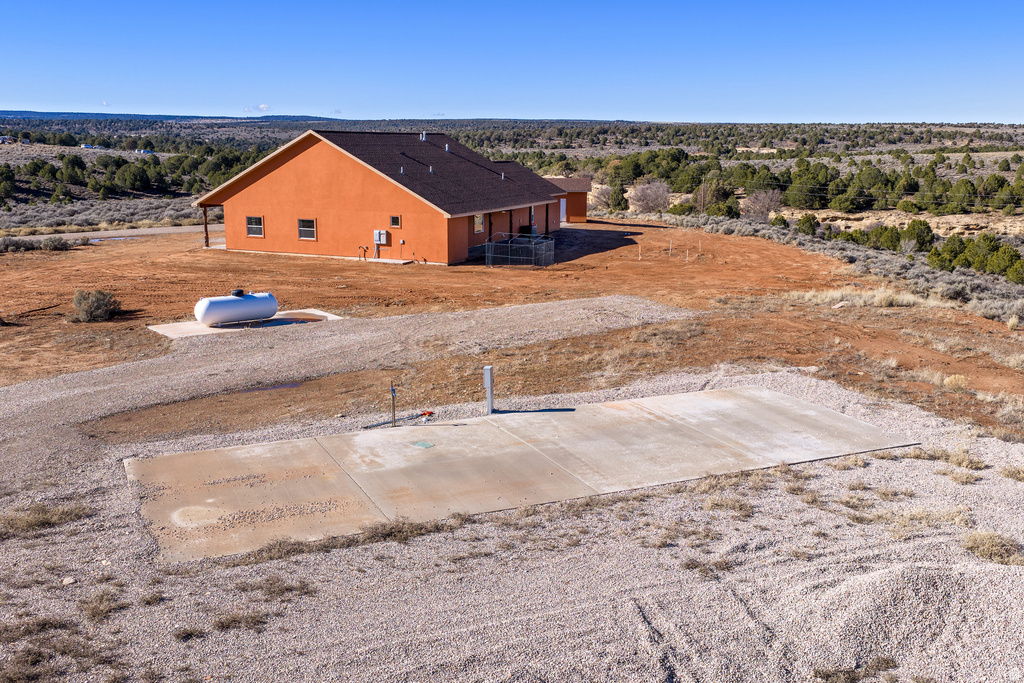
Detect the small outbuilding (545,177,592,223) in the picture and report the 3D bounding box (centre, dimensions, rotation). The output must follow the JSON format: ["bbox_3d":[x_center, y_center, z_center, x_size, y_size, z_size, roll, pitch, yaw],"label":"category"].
[{"bbox_3d":[4.695,-13.219,74.066,5.400,3.920,4.600,1,14,4],"label":"small outbuilding"}]

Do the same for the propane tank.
[{"bbox_3d":[-10.048,-1.246,29.188,3.030,1.270,0.960,-8,16,-32],"label":"propane tank"}]

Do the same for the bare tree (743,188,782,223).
[{"bbox_3d":[27.047,-14.684,86.000,4.200,3.700,4.200,0,14,0],"label":"bare tree"}]

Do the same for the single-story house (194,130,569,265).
[{"bbox_3d":[-7.134,-11.355,58.391,18.782,7.471,24.524,6,15,22],"label":"single-story house"}]

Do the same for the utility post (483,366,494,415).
[{"bbox_3d":[-0.586,1.214,19.670,0.190,1.180,0.220,4,14,13],"label":"utility post"}]

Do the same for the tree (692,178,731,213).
[{"bbox_3d":[24.546,-17.964,98.000,4.600,4.300,4.600,0,14,0],"label":"tree"}]

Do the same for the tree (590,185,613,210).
[{"bbox_3d":[10.556,-17.116,95.000,3.000,3.400,3.000,0,14,0],"label":"tree"}]

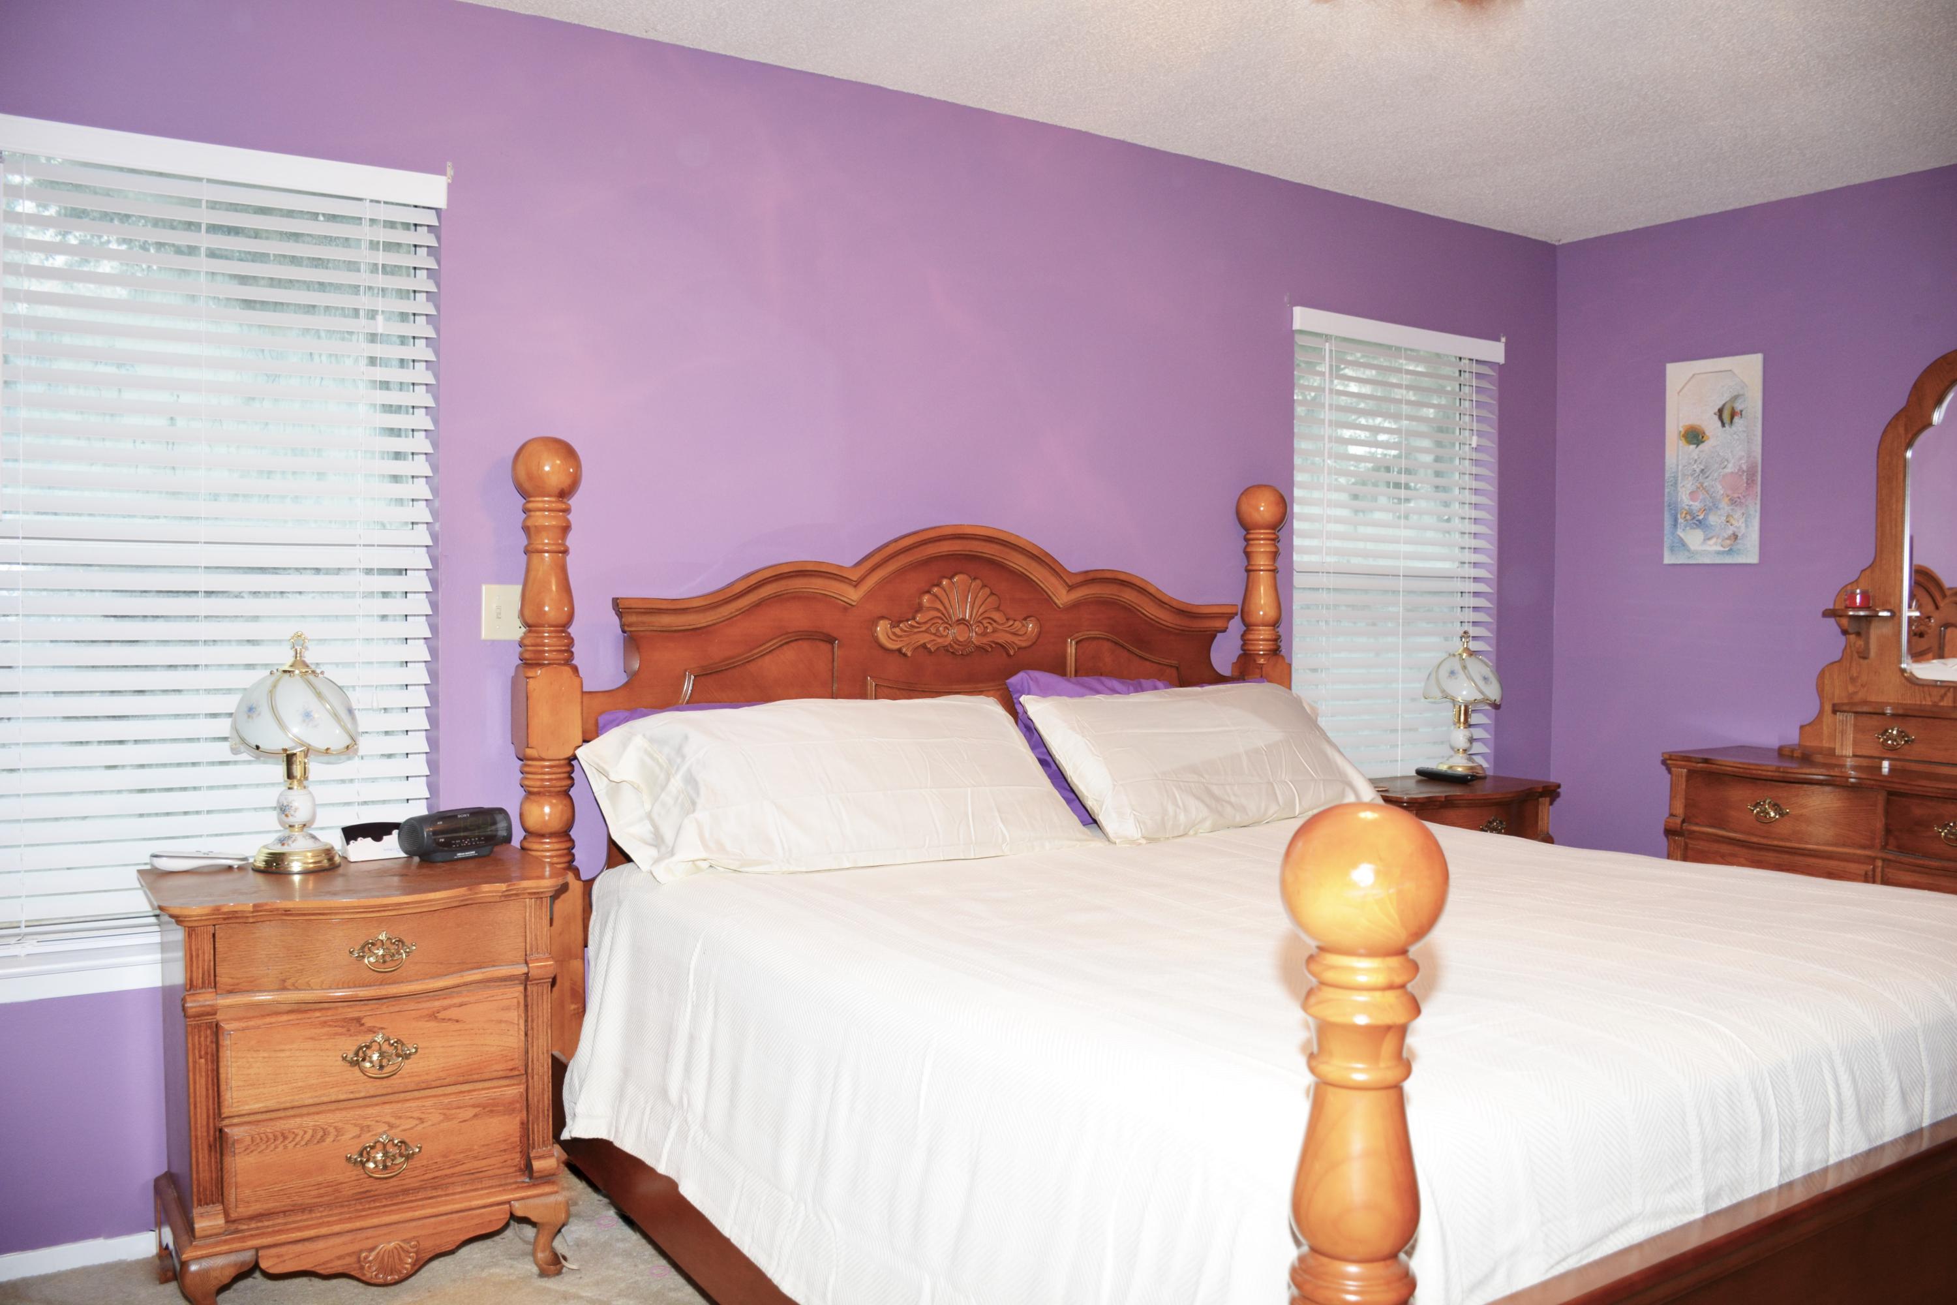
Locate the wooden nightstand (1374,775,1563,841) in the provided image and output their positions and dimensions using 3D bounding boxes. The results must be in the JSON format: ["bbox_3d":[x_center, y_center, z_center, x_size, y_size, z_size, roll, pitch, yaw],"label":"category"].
[{"bbox_3d":[1.267,0.731,4.145,0.660,0.720,0.430,-1,2,-32],"label":"wooden nightstand"}]

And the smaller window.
[{"bbox_3d":[1.251,-0.248,4.383,0.840,1.420,0.080,-1,2,-32],"label":"smaller window"}]

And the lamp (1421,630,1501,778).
[{"bbox_3d":[1.429,0.148,4.343,0.235,0.432,0.235,-1,2,-32],"label":"lamp"}]

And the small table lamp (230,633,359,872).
[{"bbox_3d":[-1.253,0.178,2.692,0.235,0.432,0.235,-1,2,-32],"label":"small table lamp"}]

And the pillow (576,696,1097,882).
[{"bbox_3d":[-0.271,0.260,3.037,0.960,0.430,0.180,-1,-40,-32],"label":"pillow"}]

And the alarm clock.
[{"bbox_3d":[-1.015,0.349,2.853,0.090,0.086,0.185,2,2,40],"label":"alarm clock"}]

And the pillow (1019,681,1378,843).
[{"bbox_3d":[0.550,0.247,3.526,0.850,0.430,0.170,-1,-40,-32],"label":"pillow"}]

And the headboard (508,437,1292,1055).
[{"bbox_3d":[-0.053,0.302,3.485,2.080,1.500,0.150,-1,2,-33],"label":"headboard"}]

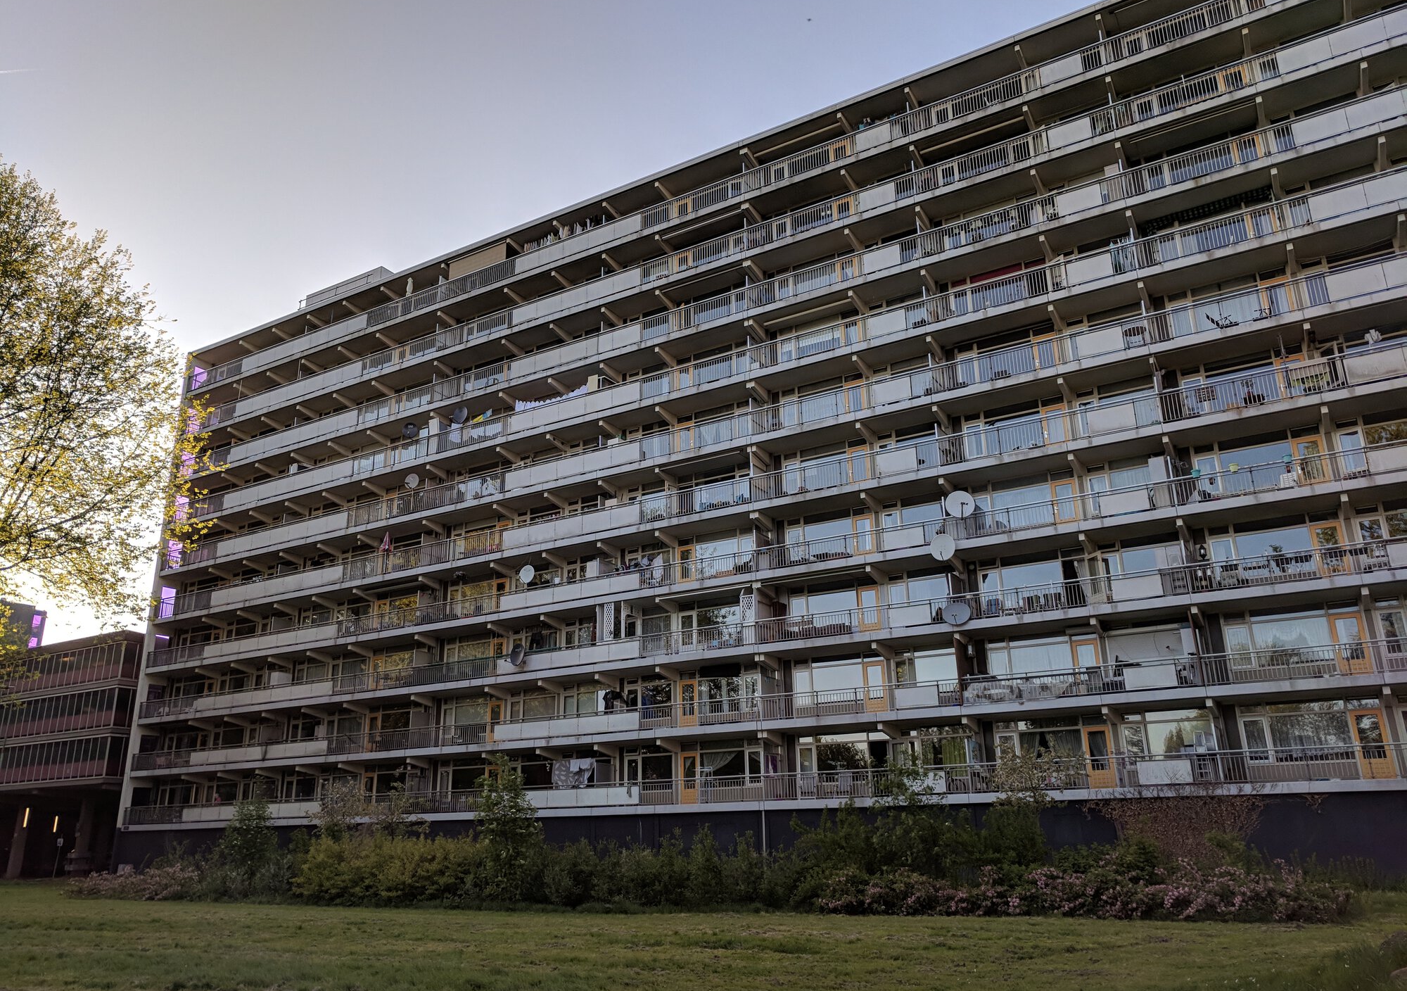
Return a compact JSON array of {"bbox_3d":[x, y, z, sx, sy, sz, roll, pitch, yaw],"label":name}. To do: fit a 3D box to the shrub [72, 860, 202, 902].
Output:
[{"bbox_3d":[-20.878,14.087,38.792,5.000,1.200,2.000,-11,-21,29],"label":"shrub"}]

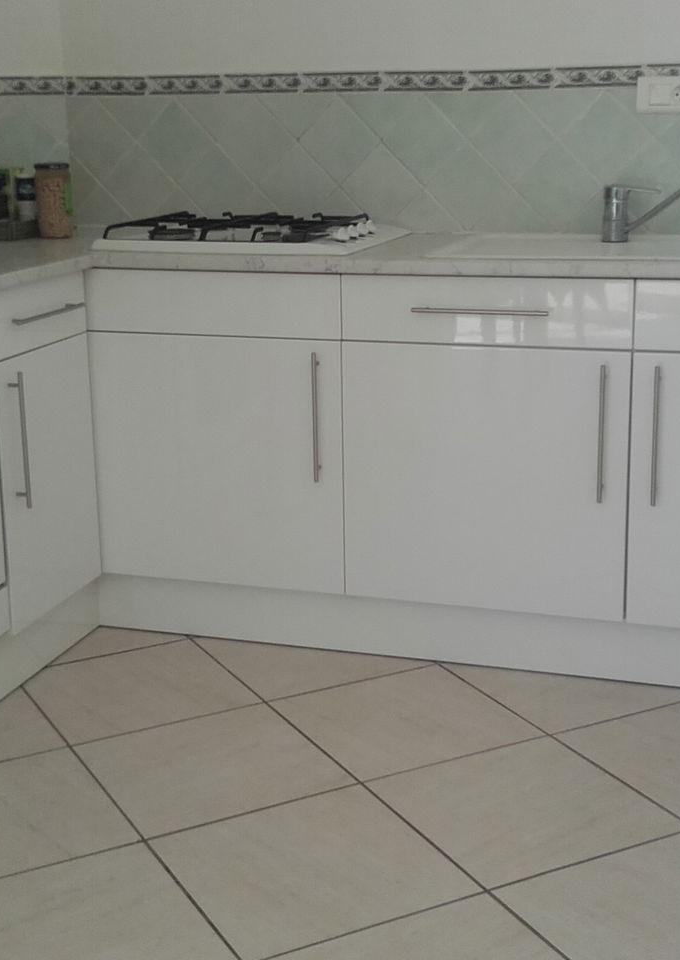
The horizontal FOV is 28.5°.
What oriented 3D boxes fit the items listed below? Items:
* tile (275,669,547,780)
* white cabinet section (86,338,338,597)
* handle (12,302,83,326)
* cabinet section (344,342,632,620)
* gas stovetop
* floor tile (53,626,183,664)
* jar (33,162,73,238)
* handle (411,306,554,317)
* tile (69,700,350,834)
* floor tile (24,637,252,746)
[{"bbox_3d":[0.129,0.486,2.707,0.415,0.010,0.415,-8,16,-26],"label":"tile"},{"bbox_3d":[-0.195,-0.095,3.176,0.594,0.561,0.500,4,15,18],"label":"white cabinet section"},{"bbox_3d":[-0.597,-0.339,2.727,0.033,0.012,0.275,4,16,17],"label":"handle"},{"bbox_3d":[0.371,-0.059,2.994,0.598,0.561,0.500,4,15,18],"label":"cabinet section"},{"bbox_3d":[-0.174,-0.561,3.020,0.592,0.053,0.510,4,16,17],"label":"gas stovetop"},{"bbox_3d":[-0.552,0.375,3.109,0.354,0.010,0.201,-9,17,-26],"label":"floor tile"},{"bbox_3d":[-0.687,-0.671,3.219,0.085,0.180,0.085,-4,15,-11],"label":"jar"},{"bbox_3d":[0.280,-0.339,2.668,0.290,0.013,0.036,4,15,17],"label":"handle"},{"bbox_3d":[-0.242,0.534,2.494,0.402,0.010,0.402,-9,17,-26],"label":"tile"},{"bbox_3d":[-0.431,0.445,2.839,0.402,0.010,0.402,-9,17,-26],"label":"floor tile"}]

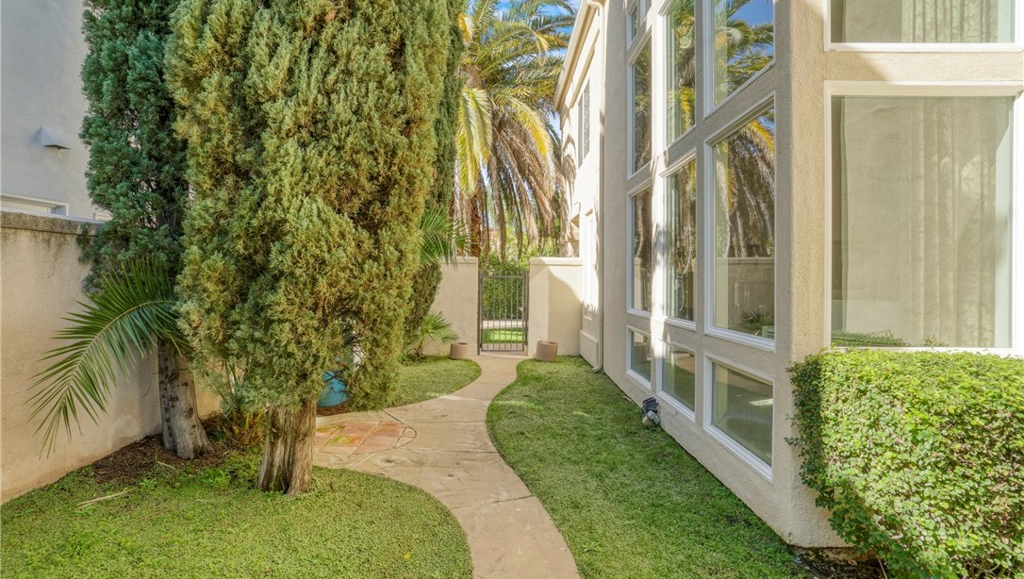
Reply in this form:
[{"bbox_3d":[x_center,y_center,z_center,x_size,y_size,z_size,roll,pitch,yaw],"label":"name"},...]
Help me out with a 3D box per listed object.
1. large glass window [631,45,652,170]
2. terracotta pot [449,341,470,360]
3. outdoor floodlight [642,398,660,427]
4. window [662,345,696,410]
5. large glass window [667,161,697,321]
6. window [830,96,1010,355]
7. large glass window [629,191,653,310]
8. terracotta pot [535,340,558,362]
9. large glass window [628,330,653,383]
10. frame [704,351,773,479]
[{"bbox_3d":[1.562,-2.160,6.130,0.080,1.470,1.060,0,1,0],"label":"large glass window"},{"bbox_3d":[-0.994,1.170,9.750,0.350,0.280,0.350,0,1,0],"label":"terracotta pot"},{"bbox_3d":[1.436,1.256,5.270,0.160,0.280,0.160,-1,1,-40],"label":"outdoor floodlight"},{"bbox_3d":[1.572,0.806,4.830,0.080,0.560,1.050,0,1,0],"label":"window"},{"bbox_3d":[1.565,-0.430,4.809,0.100,1.480,1.040,0,1,-1],"label":"large glass window"},{"bbox_3d":[2.341,-0.388,2.910,1.060,1.470,0.080,0,1,0],"label":"window"},{"bbox_3d":[1.545,-0.463,6.084,0.100,1.520,1.070,0,1,-1],"label":"large glass window"},{"bbox_3d":[0.663,1.154,9.500,0.400,0.320,0.400,0,1,0],"label":"terracotta pot"},{"bbox_3d":[1.545,0.787,6.102,0.100,0.610,1.070,0,1,-1],"label":"large glass window"},{"bbox_3d":[1.577,0.826,3.550,0.080,0.590,1.070,0,1,0],"label":"frame"}]

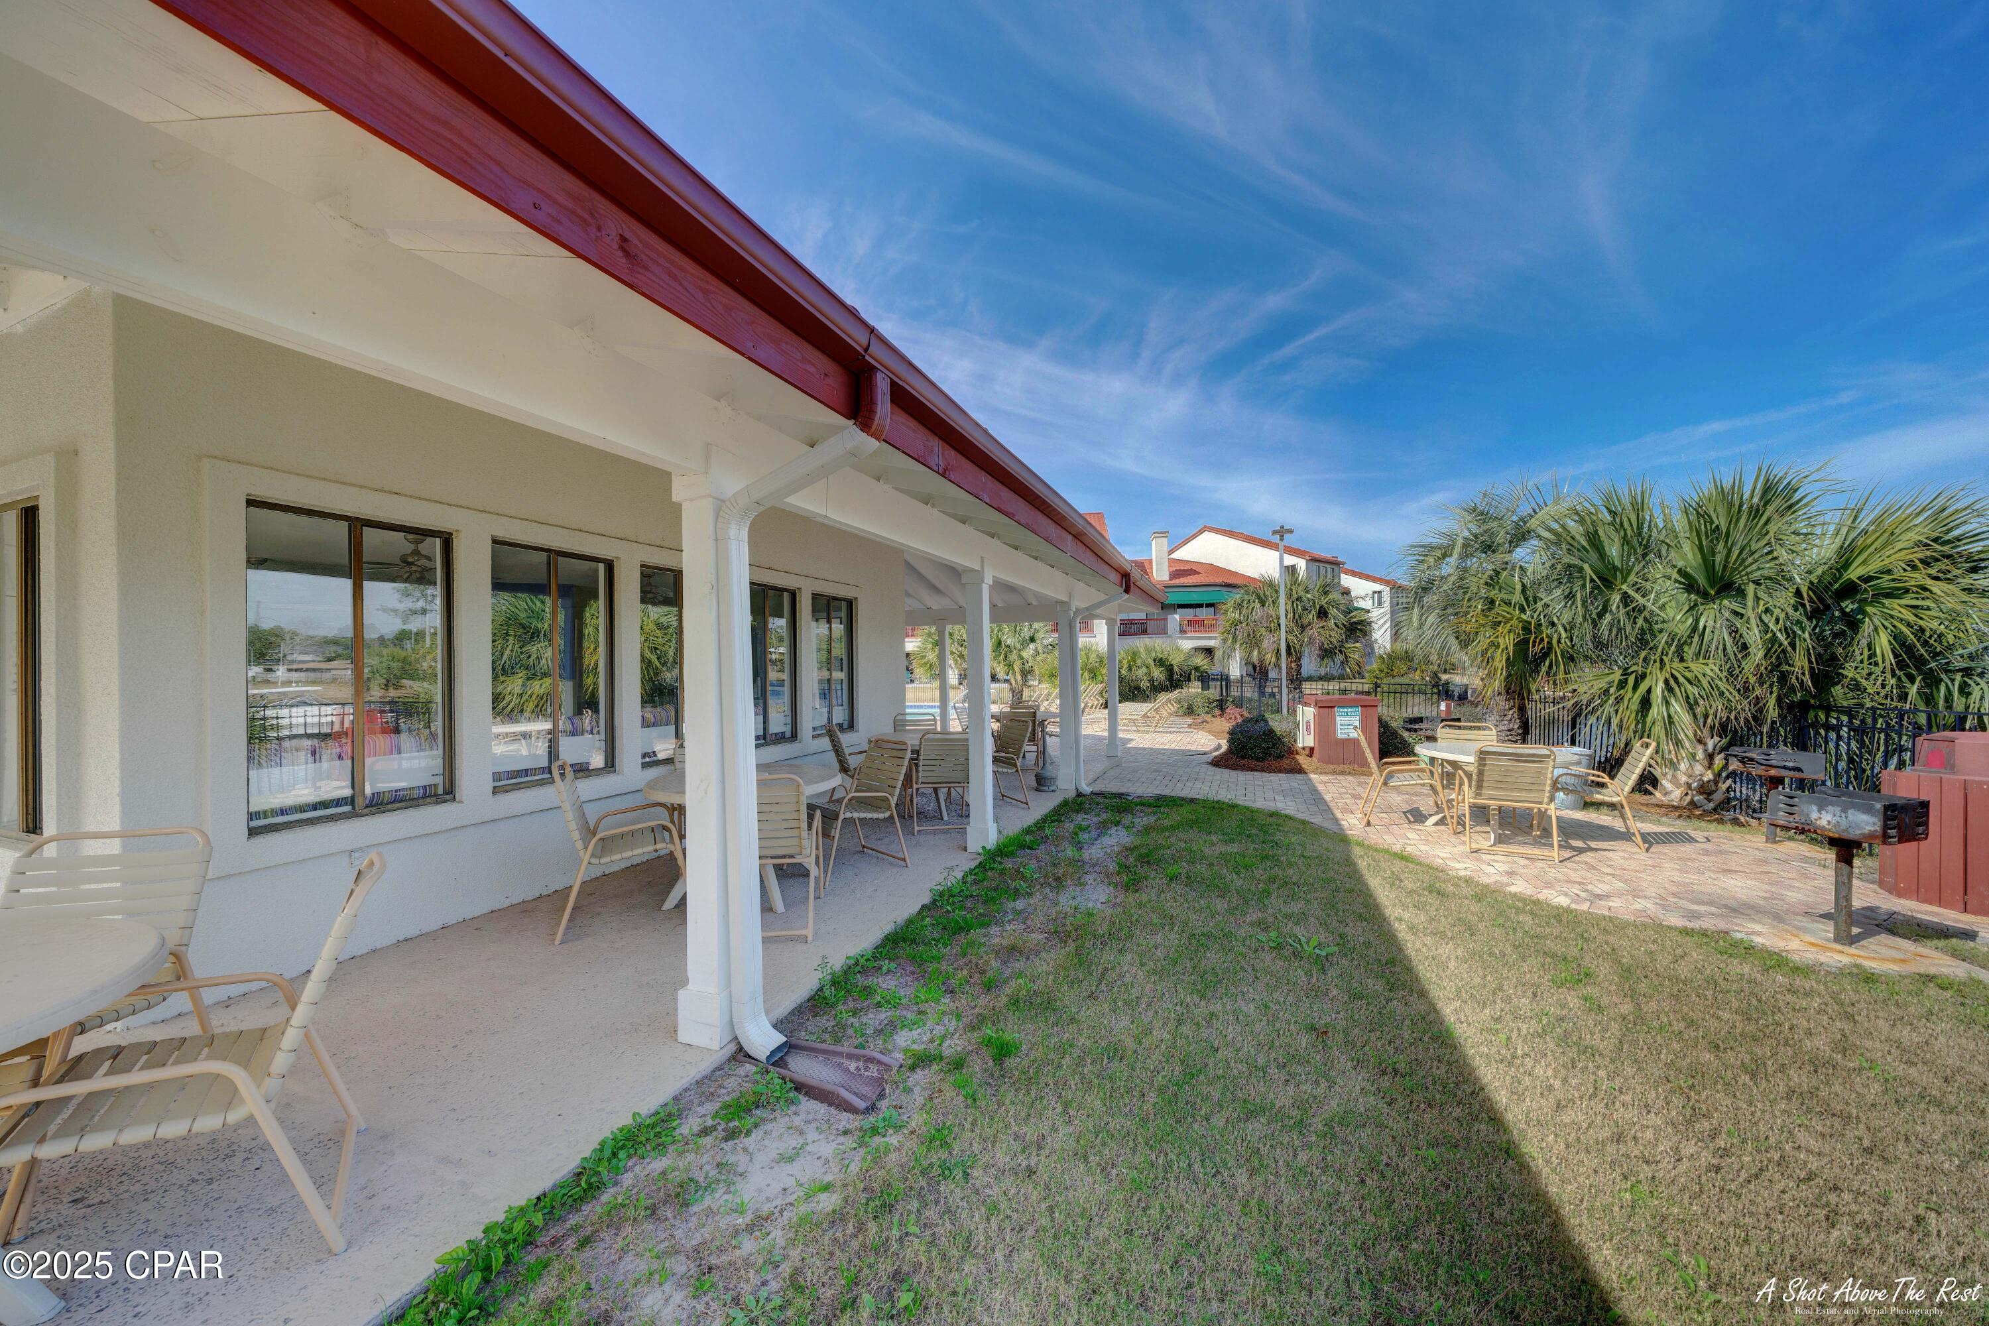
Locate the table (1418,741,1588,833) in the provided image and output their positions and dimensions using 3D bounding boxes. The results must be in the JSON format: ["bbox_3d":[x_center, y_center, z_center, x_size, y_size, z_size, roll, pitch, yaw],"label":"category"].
[{"bbox_3d":[4.358,1.096,5.778,1.200,0.720,1.200,-1,0,21],"label":"table"}]

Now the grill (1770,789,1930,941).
[{"bbox_3d":[4.746,1.155,3.705,0.385,0.849,0.453,0,0,-13],"label":"grill"}]

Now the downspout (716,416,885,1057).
[{"bbox_3d":[-0.734,0.328,2.533,0.636,2.390,0.115,-1,-1,21],"label":"downspout"}]

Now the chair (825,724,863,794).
[{"bbox_3d":[-1.370,1.100,6.820,0.750,0.880,0.600,-1,0,-24],"label":"chair"}]

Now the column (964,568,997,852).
[{"bbox_3d":[-0.108,0.378,5.394,0.200,2.280,0.200,-1,0,21],"label":"column"}]

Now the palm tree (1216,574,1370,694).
[{"bbox_3d":[10.900,-0.879,25.000,5.400,4.600,4.400,-1,0,24],"label":"palm tree"}]

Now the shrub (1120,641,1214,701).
[{"bbox_3d":[5.600,0.407,22.000,3.200,2.160,2.600,-1,0,14],"label":"shrub"}]

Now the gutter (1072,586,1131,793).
[{"bbox_3d":[1.285,0.349,7.839,0.662,2.390,0.120,-1,-1,21],"label":"gutter"}]

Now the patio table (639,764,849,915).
[{"bbox_3d":[-1.627,1.161,4.419,1.220,0.750,1.220,-1,0,21],"label":"patio table"}]

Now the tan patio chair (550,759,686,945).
[{"bbox_3d":[-2.223,1.063,4.030,0.750,0.915,0.590,0,0,-29],"label":"tan patio chair"}]

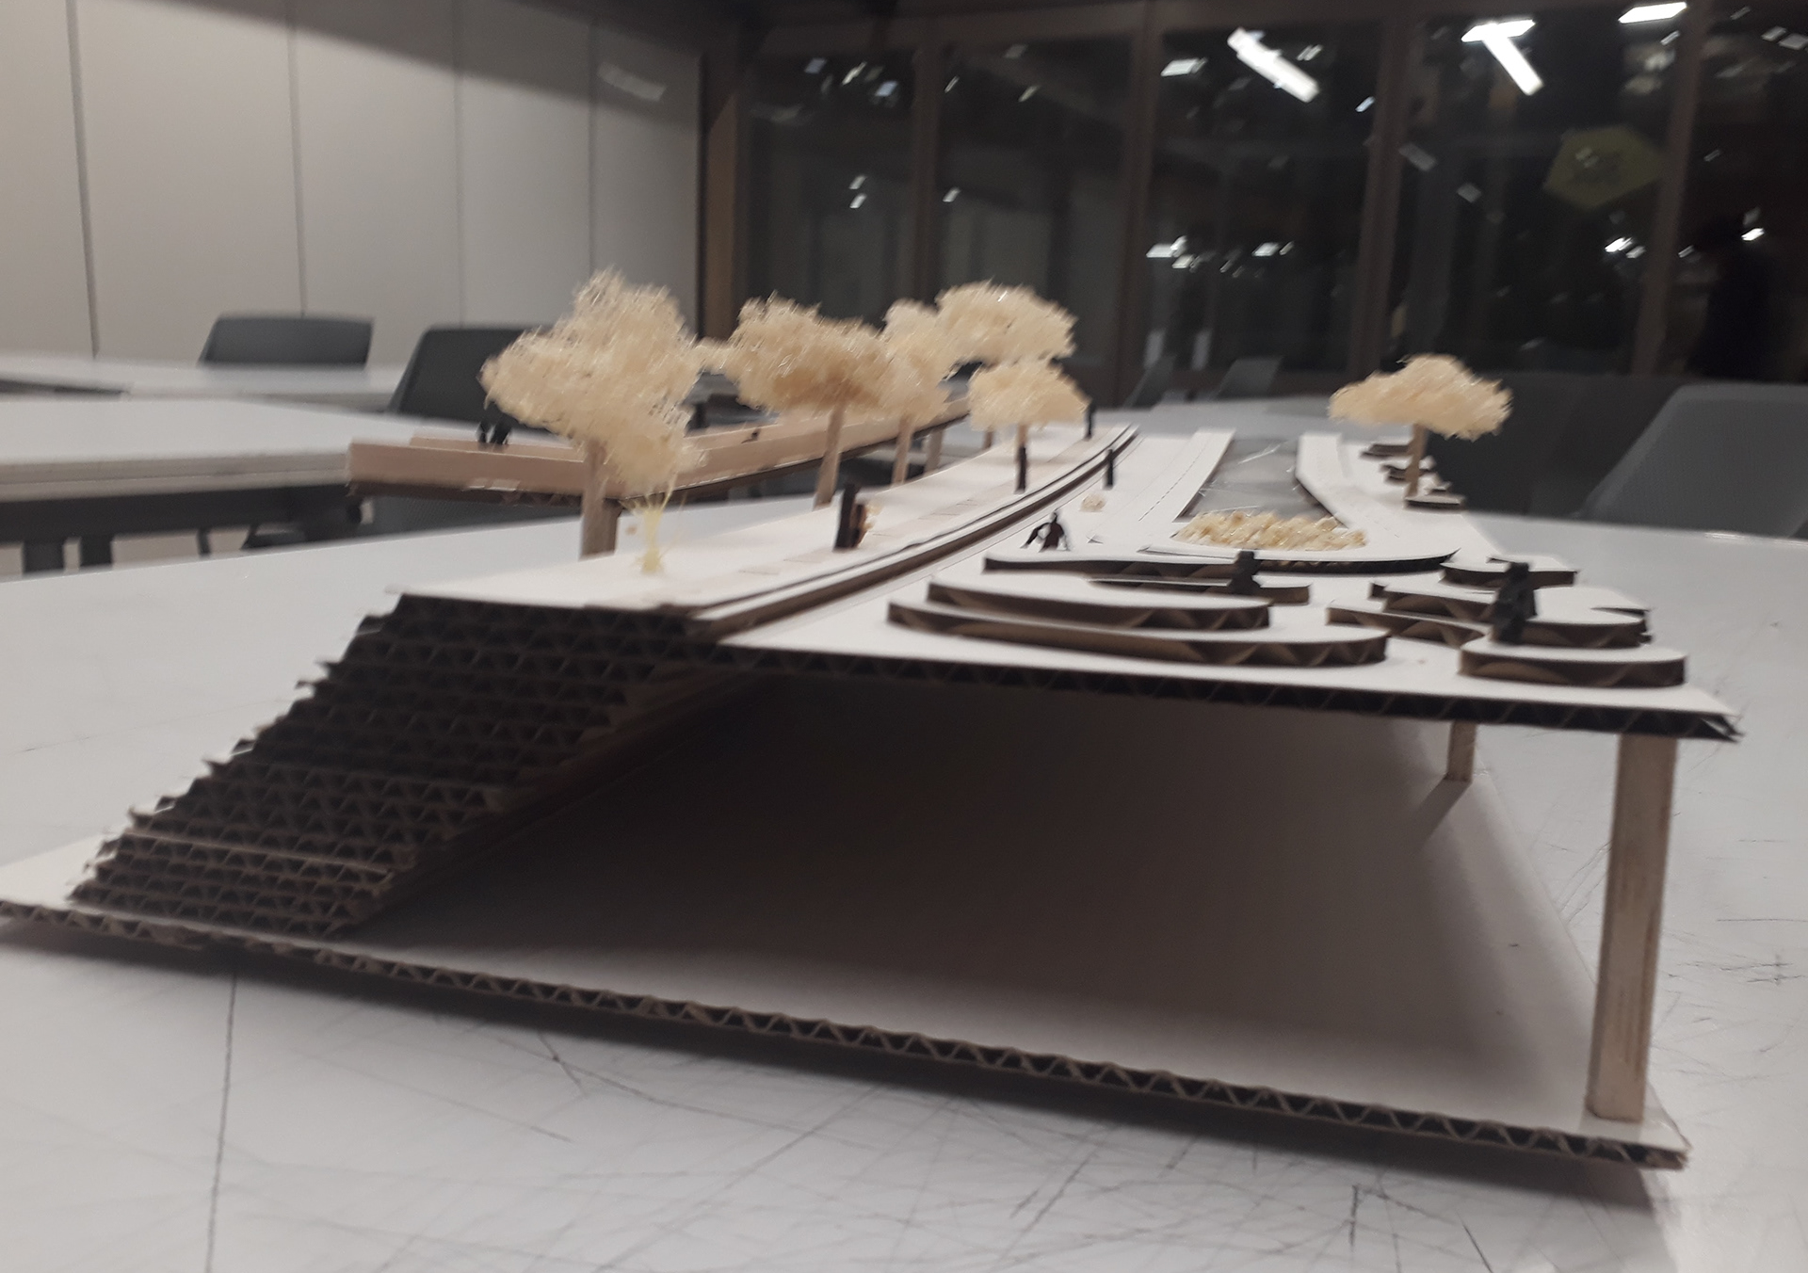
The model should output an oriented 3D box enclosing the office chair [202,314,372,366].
[{"bbox_3d":[-1.417,-0.272,2.995,0.540,0.815,0.500,10,14,30],"label":"office chair"}]

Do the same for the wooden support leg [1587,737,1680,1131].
[{"bbox_3d":[0.097,0.038,0.188,0.006,0.054,0.006,1,11,8],"label":"wooden support leg"}]

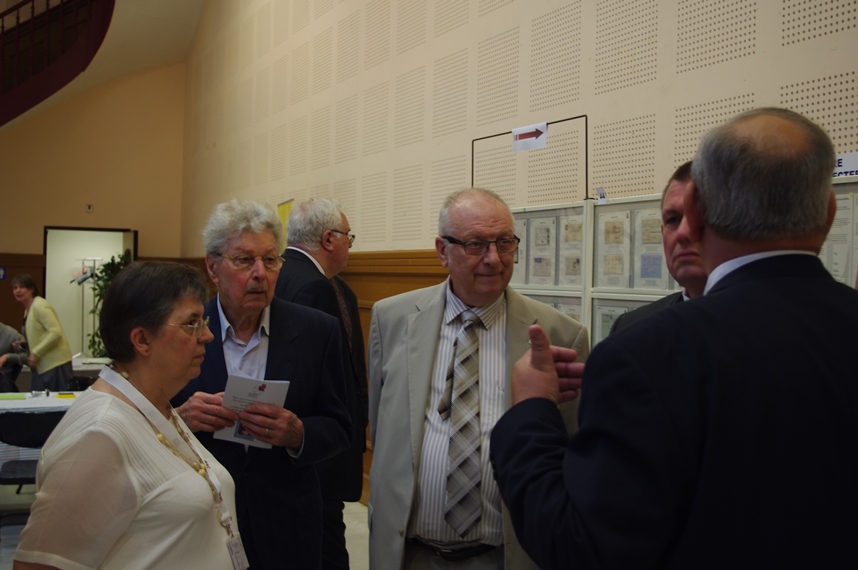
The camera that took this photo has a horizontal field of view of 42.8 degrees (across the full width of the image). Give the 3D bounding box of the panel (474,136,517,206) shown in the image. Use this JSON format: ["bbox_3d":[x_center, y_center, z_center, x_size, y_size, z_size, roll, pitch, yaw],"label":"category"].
[{"bbox_3d":[0.348,-0.492,5.792,0.020,0.455,0.455,1,0,-24],"label":"panel"}]

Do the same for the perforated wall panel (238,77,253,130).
[{"bbox_3d":[-1.790,-1.784,10.738,0.020,0.465,0.465,1,1,-24],"label":"perforated wall panel"}]

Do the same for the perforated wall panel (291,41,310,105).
[{"bbox_3d":[-1.069,-1.754,9.086,0.020,0.465,0.465,1,1,-24],"label":"perforated wall panel"}]

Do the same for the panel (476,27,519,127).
[{"bbox_3d":[0.362,-1.092,5.788,0.020,0.455,0.455,1,0,-24],"label":"panel"}]

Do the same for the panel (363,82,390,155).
[{"bbox_3d":[-0.361,-1.124,7.439,0.020,0.465,0.465,1,1,-24],"label":"panel"}]

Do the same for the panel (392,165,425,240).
[{"bbox_3d":[-0.134,-0.512,6.891,0.020,0.455,0.455,1,0,-24],"label":"panel"}]

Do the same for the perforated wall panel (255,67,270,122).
[{"bbox_3d":[-1.550,-1.774,10.187,0.020,0.465,0.465,1,1,-24],"label":"perforated wall panel"}]

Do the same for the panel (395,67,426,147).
[{"bbox_3d":[-0.120,-1.111,6.886,0.020,0.455,0.455,1,0,-24],"label":"panel"}]

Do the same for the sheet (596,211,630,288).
[{"bbox_3d":[0.694,-0.127,4.114,0.008,0.295,0.212,1,1,-24],"label":"sheet"}]

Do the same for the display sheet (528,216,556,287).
[{"bbox_3d":[0.499,-0.142,4.793,0.010,0.297,0.212,1,0,-24],"label":"display sheet"}]

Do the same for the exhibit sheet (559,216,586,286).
[{"bbox_3d":[0.578,-0.127,4.379,0.008,0.295,0.214,1,1,-24],"label":"exhibit sheet"}]

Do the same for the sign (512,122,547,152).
[{"bbox_3d":[0.435,-0.634,4.715,0.015,0.104,0.298,1,1,-24],"label":"sign"}]

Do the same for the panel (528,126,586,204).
[{"bbox_3d":[0.589,-0.482,5.243,0.020,0.455,0.455,1,0,-24],"label":"panel"}]

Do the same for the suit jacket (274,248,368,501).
[{"bbox_3d":[-0.367,0.280,3.420,0.340,0.770,0.510,1,0,12],"label":"suit jacket"}]

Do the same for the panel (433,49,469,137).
[{"bbox_3d":[0.119,-1.104,6.337,0.020,0.465,0.465,1,1,-24],"label":"panel"}]

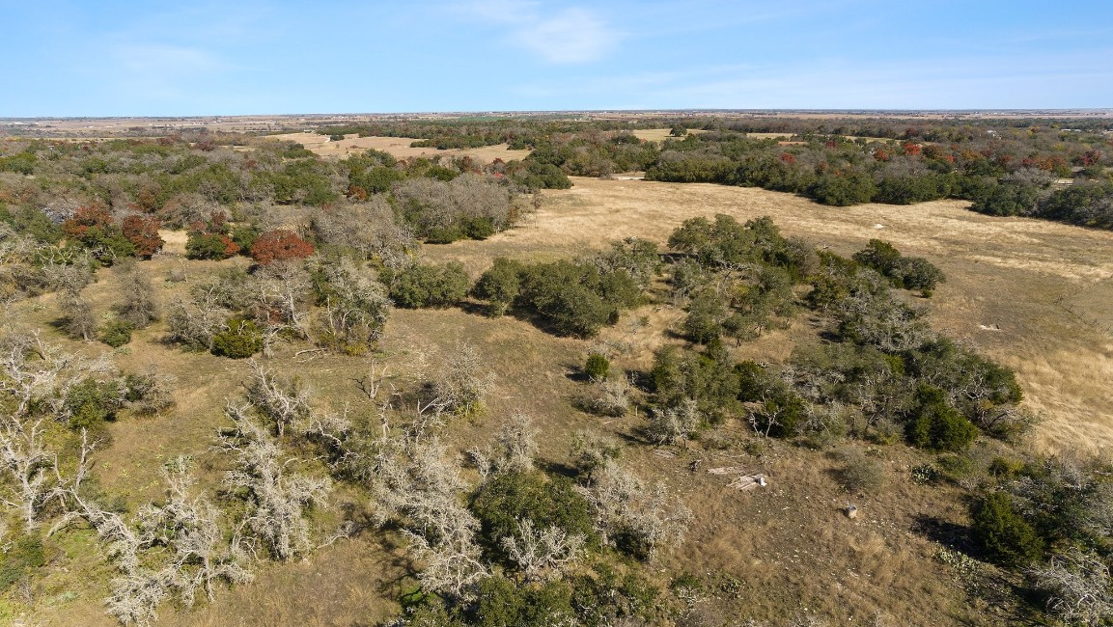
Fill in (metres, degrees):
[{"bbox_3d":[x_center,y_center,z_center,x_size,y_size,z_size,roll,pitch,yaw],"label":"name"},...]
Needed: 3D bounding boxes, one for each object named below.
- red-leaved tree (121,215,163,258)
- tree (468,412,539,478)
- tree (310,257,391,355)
[{"bbox_3d":[-75.108,-14.022,123.544,6.870,8.200,6.530,-10,19,-30],"label":"red-leaved tree"},{"bbox_3d":[-3.603,9.380,47.235,4.810,5.360,4.320,-2,16,-5],"label":"tree"},{"bbox_3d":[-23.286,-1.197,75.107,8.690,9.860,7.380,0,17,0],"label":"tree"}]

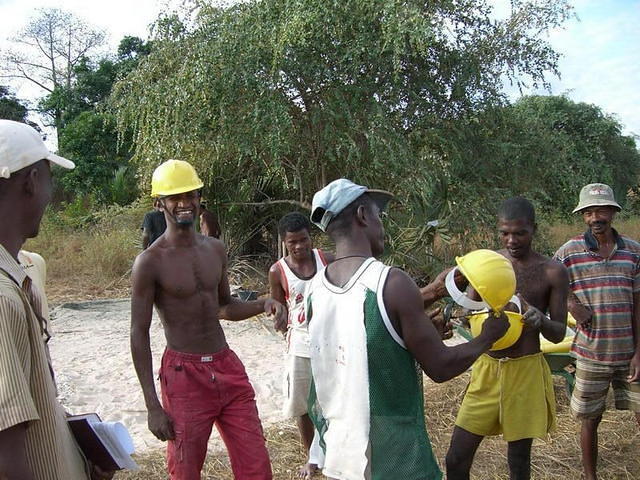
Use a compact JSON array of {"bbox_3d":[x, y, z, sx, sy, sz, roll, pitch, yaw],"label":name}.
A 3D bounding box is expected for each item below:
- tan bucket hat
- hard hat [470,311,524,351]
[{"bbox_3d":[1.485,-0.225,3.760,0.270,0.155,0.285,-3,-2,22],"label":"tan bucket hat"},{"bbox_3d":[0.712,0.371,2.850,0.220,0.155,0.265,1,-11,21],"label":"hard hat"}]

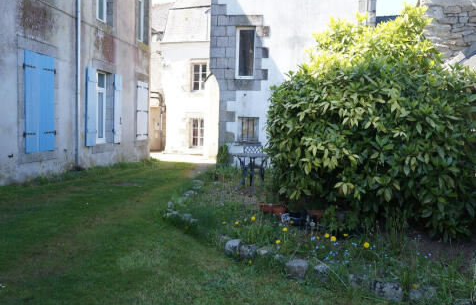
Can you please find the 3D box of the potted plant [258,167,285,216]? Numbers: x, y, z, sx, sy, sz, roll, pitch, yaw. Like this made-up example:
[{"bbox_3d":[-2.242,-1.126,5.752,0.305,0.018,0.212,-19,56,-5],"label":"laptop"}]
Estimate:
[{"bbox_3d":[0.476,0.546,5.530,0.380,0.660,0.280,2,4,9],"label":"potted plant"}]

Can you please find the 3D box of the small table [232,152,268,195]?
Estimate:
[{"bbox_3d":[0.235,0.399,7.450,0.670,0.680,0.670,1,4,0],"label":"small table"}]

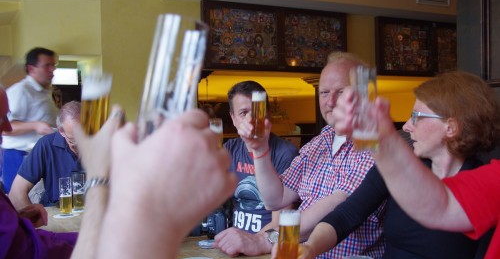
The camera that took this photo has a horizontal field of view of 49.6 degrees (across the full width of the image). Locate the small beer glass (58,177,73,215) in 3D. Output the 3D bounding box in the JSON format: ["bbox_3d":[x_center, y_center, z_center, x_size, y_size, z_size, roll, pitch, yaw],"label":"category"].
[{"bbox_3d":[-0.753,0.271,2.210,0.050,0.147,0.050,-1,1,0],"label":"small beer glass"}]

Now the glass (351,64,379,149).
[{"bbox_3d":[0.217,-0.038,1.020,0.050,0.152,0.050,-2,0,0],"label":"glass"}]

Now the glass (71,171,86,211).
[{"bbox_3d":[-0.725,0.261,2.290,0.054,0.156,0.054,-1,1,0],"label":"glass"}]

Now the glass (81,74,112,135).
[{"bbox_3d":[-0.287,-0.028,0.990,0.051,0.151,0.051,6,-2,0],"label":"glass"}]

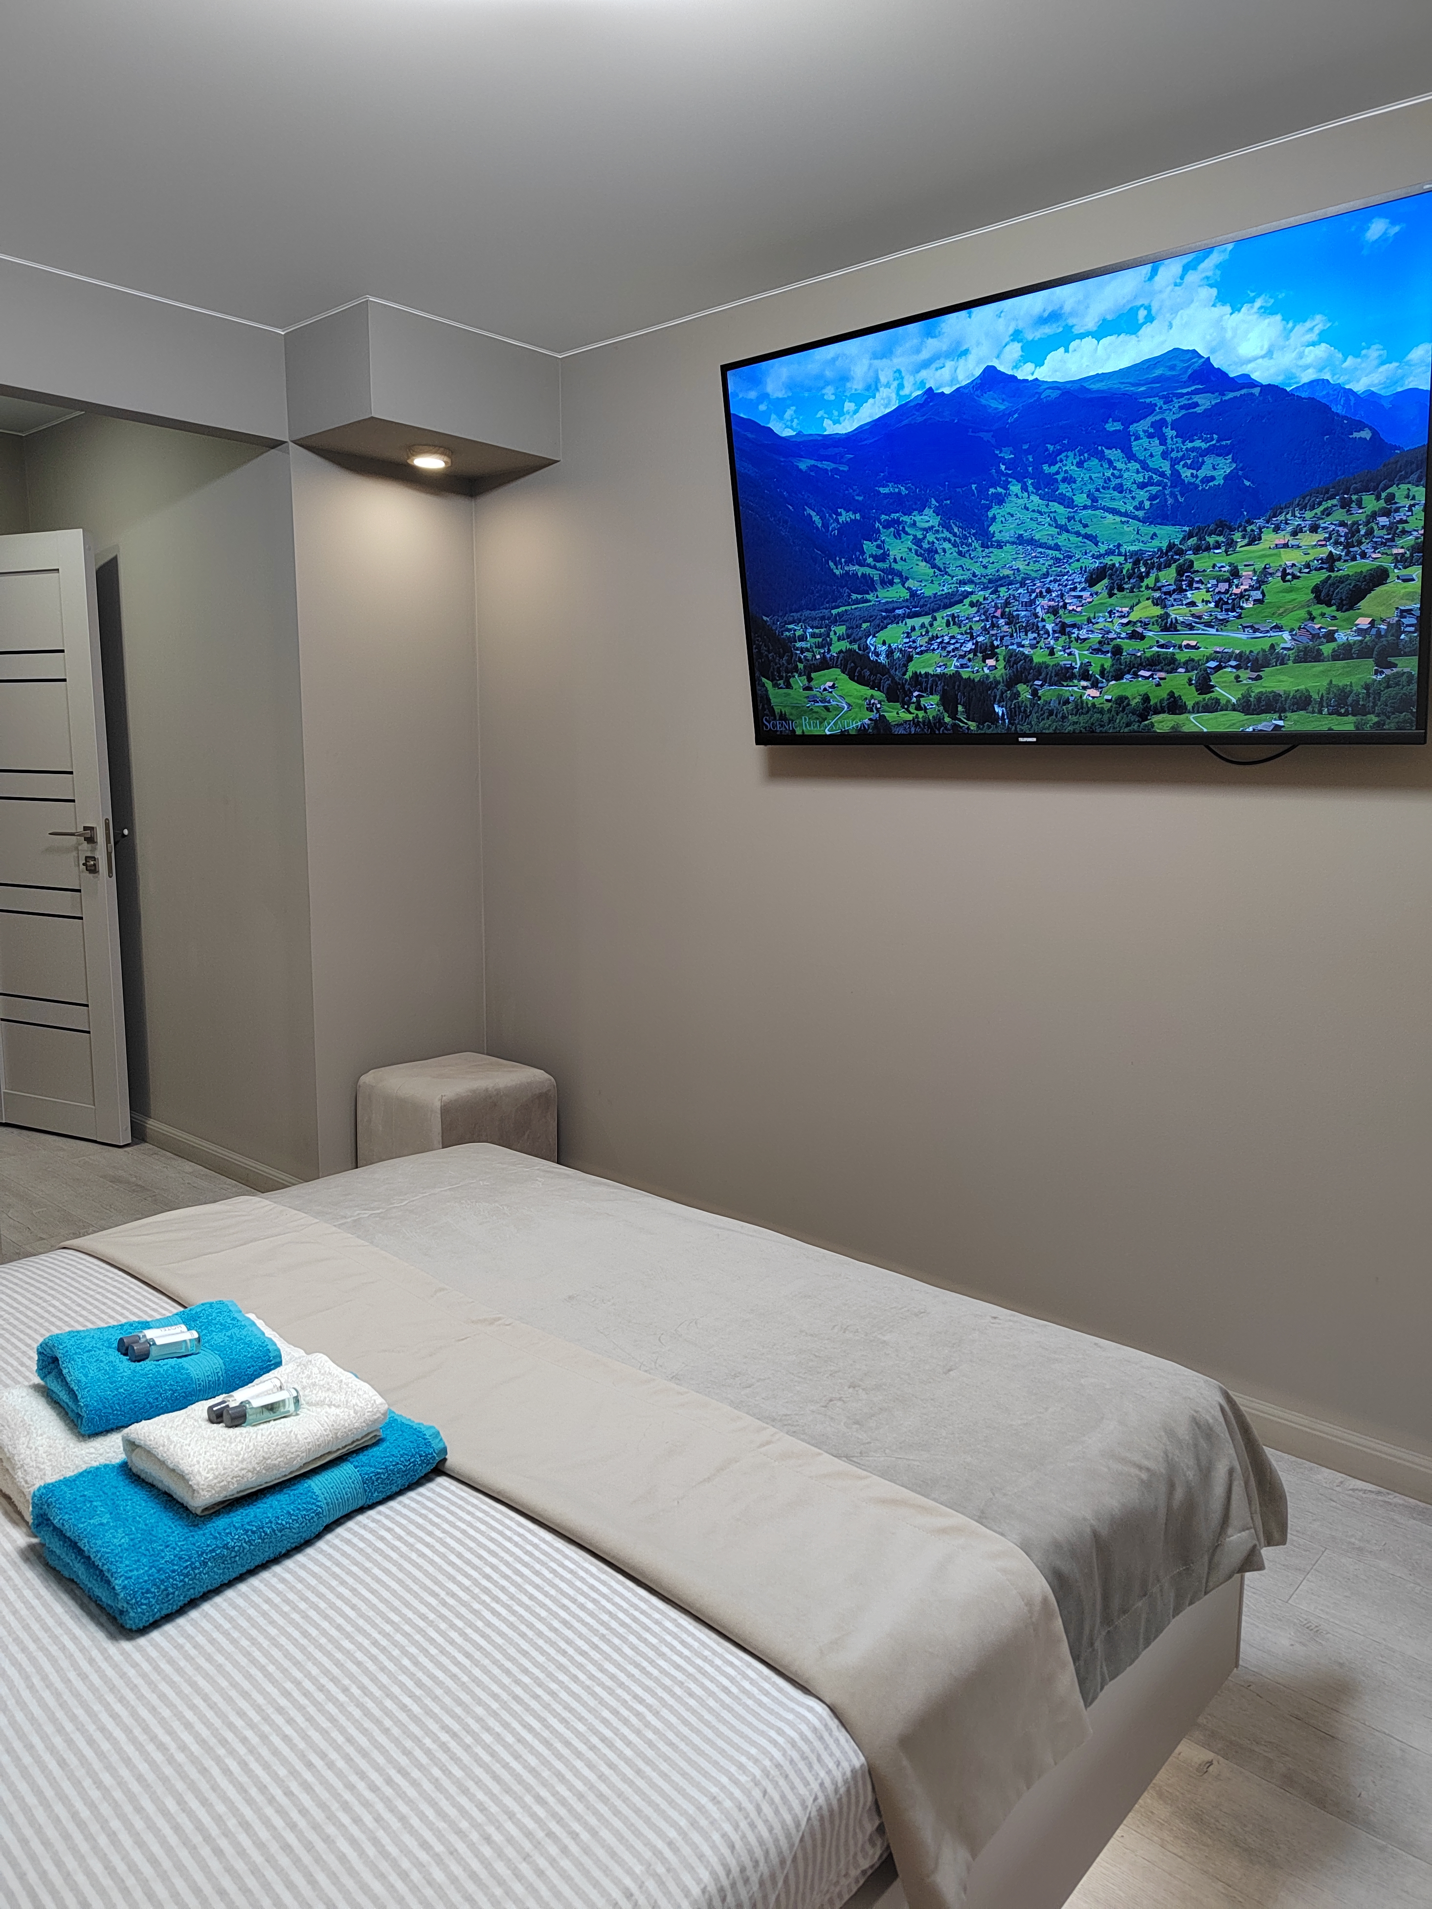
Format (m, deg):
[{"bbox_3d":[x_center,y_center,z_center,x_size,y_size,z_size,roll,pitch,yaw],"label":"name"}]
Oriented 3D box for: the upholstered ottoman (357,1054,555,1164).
[{"bbox_3d":[-0.744,0.549,3.673,0.405,0.420,0.410,8,12,41],"label":"upholstered ottoman"}]

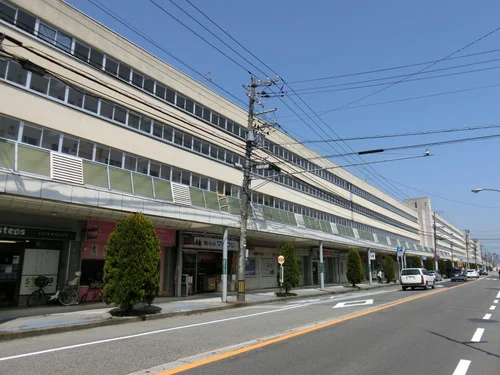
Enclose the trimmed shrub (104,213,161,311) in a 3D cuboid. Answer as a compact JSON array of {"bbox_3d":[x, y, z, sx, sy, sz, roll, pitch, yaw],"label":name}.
[{"bbox_3d":[-4.042,2.579,12.722,1.800,3.410,1.800,-9,-16,34],"label":"trimmed shrub"}]

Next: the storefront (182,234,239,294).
[{"bbox_3d":[-2.556,4.867,22.686,1.200,3.440,5.300,-9,-16,34],"label":"storefront"}]

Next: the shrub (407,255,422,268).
[{"bbox_3d":[20.468,10.154,45.410,1.450,2.950,1.450,-9,-15,34],"label":"shrub"}]

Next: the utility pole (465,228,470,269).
[{"bbox_3d":[59.392,17.788,98.588,1.600,11.500,0.800,-9,-15,34],"label":"utility pole"}]

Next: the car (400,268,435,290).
[{"bbox_3d":[13.033,7.007,27.649,1.680,1.520,4.200,-9,-15,34],"label":"car"}]

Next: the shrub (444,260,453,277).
[{"bbox_3d":[38.216,15.651,69.849,1.400,3.000,1.400,-9,-15,34],"label":"shrub"}]

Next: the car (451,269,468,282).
[{"bbox_3d":[26.765,11.159,46.137,1.660,1.570,4.100,-9,-15,34],"label":"car"}]

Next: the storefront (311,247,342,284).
[{"bbox_3d":[6.434,7.452,34.226,2.000,3.250,6.400,-9,-15,34],"label":"storefront"}]

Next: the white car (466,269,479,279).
[{"bbox_3d":[40.130,15.393,64.750,1.740,1.490,4.400,-9,-16,34],"label":"white car"}]

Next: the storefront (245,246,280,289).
[{"bbox_3d":[0.729,6.041,27.259,1.200,3.120,5.000,-9,-16,34],"label":"storefront"}]

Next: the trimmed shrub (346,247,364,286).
[{"bbox_3d":[8.751,6.666,30.211,1.500,3.120,1.500,-9,-16,34],"label":"trimmed shrub"}]

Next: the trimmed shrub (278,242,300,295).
[{"bbox_3d":[2.152,4.581,20.521,1.250,2.850,1.250,0,-13,0],"label":"trimmed shrub"}]

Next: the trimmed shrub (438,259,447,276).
[{"bbox_3d":[35.757,14.930,67.404,1.500,3.340,1.500,-9,-16,34],"label":"trimmed shrub"}]

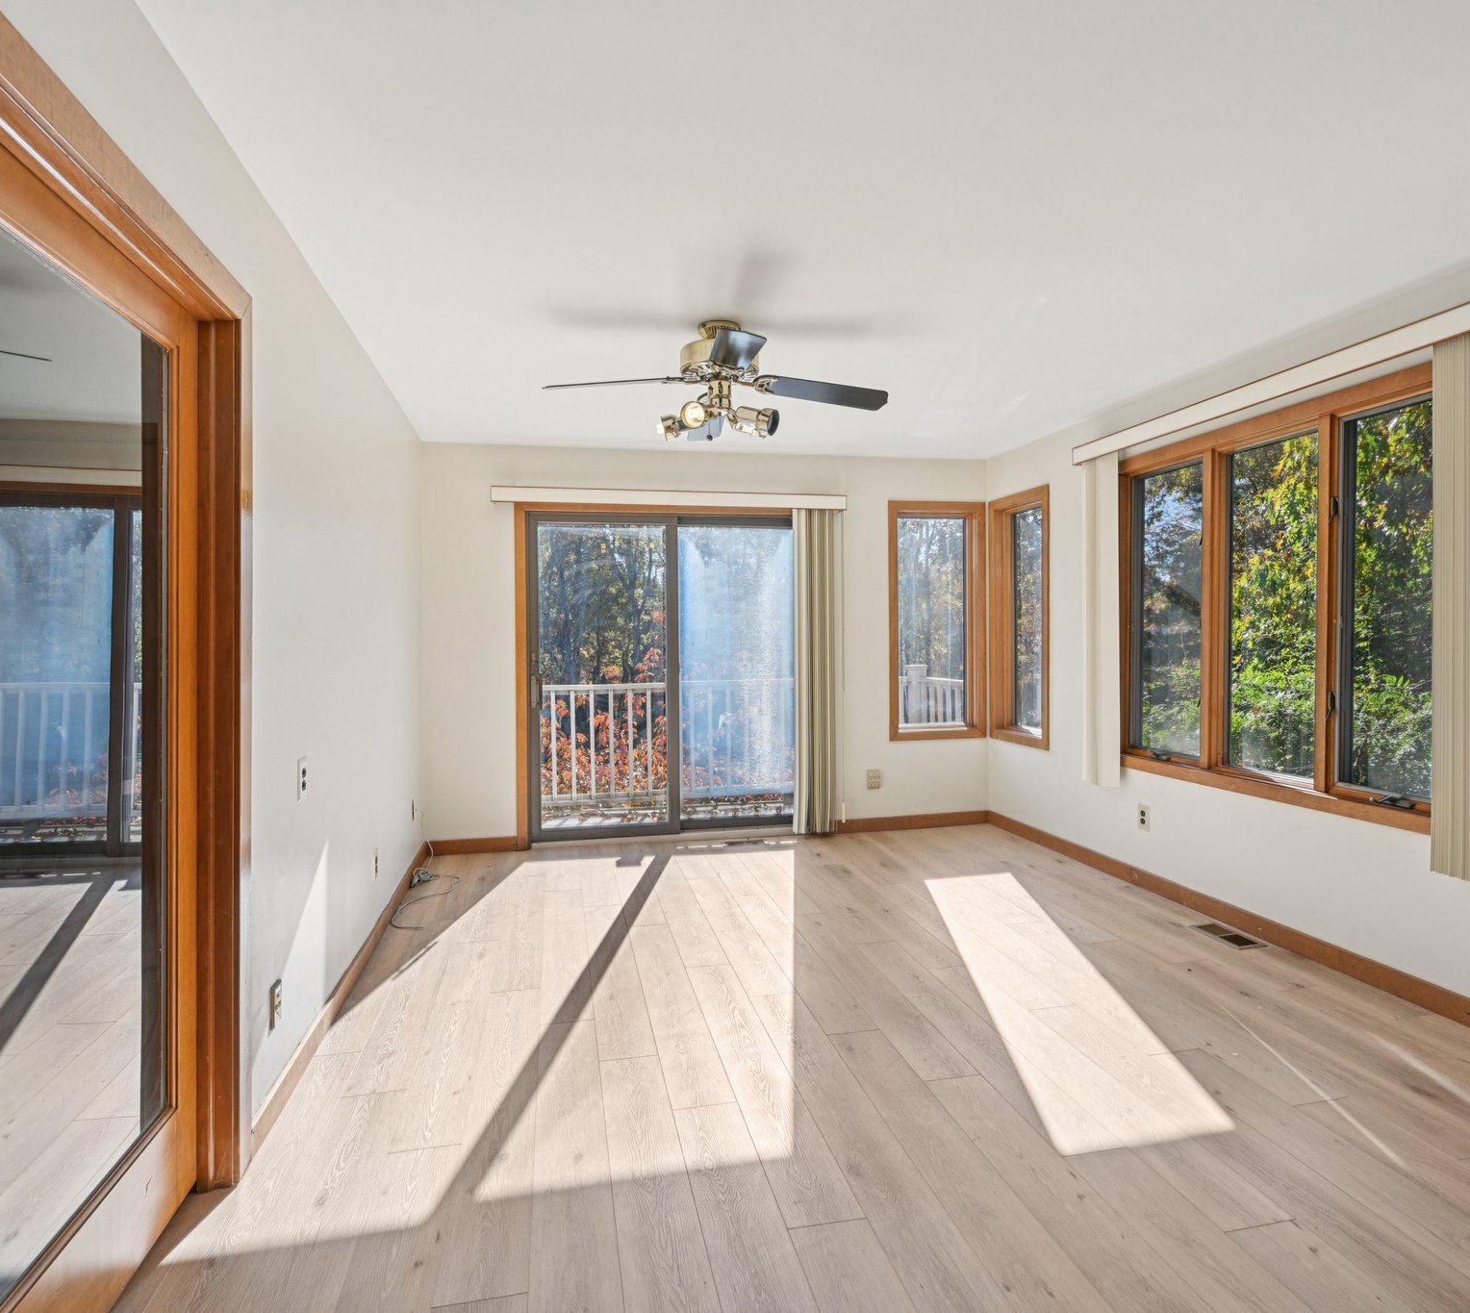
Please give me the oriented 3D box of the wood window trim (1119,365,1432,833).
[{"bbox_3d":[2.210,-0.205,3.645,0.110,1.585,1.830,-1,1,-12],"label":"wood window trim"}]

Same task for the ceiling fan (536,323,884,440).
[{"bbox_3d":[-0.059,-1.029,3.291,1.300,0.420,1.300,0,1,-8],"label":"ceiling fan"}]

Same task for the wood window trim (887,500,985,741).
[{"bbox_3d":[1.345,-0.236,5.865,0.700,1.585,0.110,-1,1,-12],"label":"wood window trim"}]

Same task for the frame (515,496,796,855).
[{"bbox_3d":[-0.417,0.107,5.512,1.880,2.120,0.120,-1,1,-12],"label":"frame"}]

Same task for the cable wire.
[{"bbox_3d":[-1.501,1.165,4.283,0.240,0.060,0.920,-1,1,-12],"label":"cable wire"}]

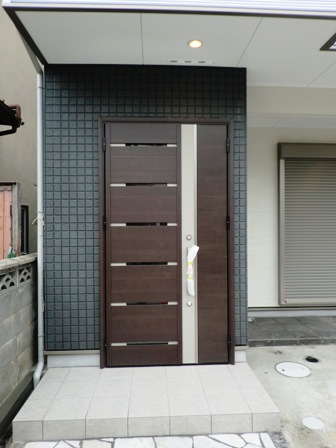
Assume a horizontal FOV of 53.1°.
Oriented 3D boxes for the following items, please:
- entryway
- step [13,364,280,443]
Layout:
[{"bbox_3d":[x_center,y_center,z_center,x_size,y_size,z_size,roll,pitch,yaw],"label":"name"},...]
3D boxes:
[{"bbox_3d":[0.000,0.189,3.165,1.230,2.320,0.100,0,2,-3],"label":"entryway"},{"bbox_3d":[-0.154,1.442,2.810,1.910,0.150,0.810,0,2,-3],"label":"step"}]

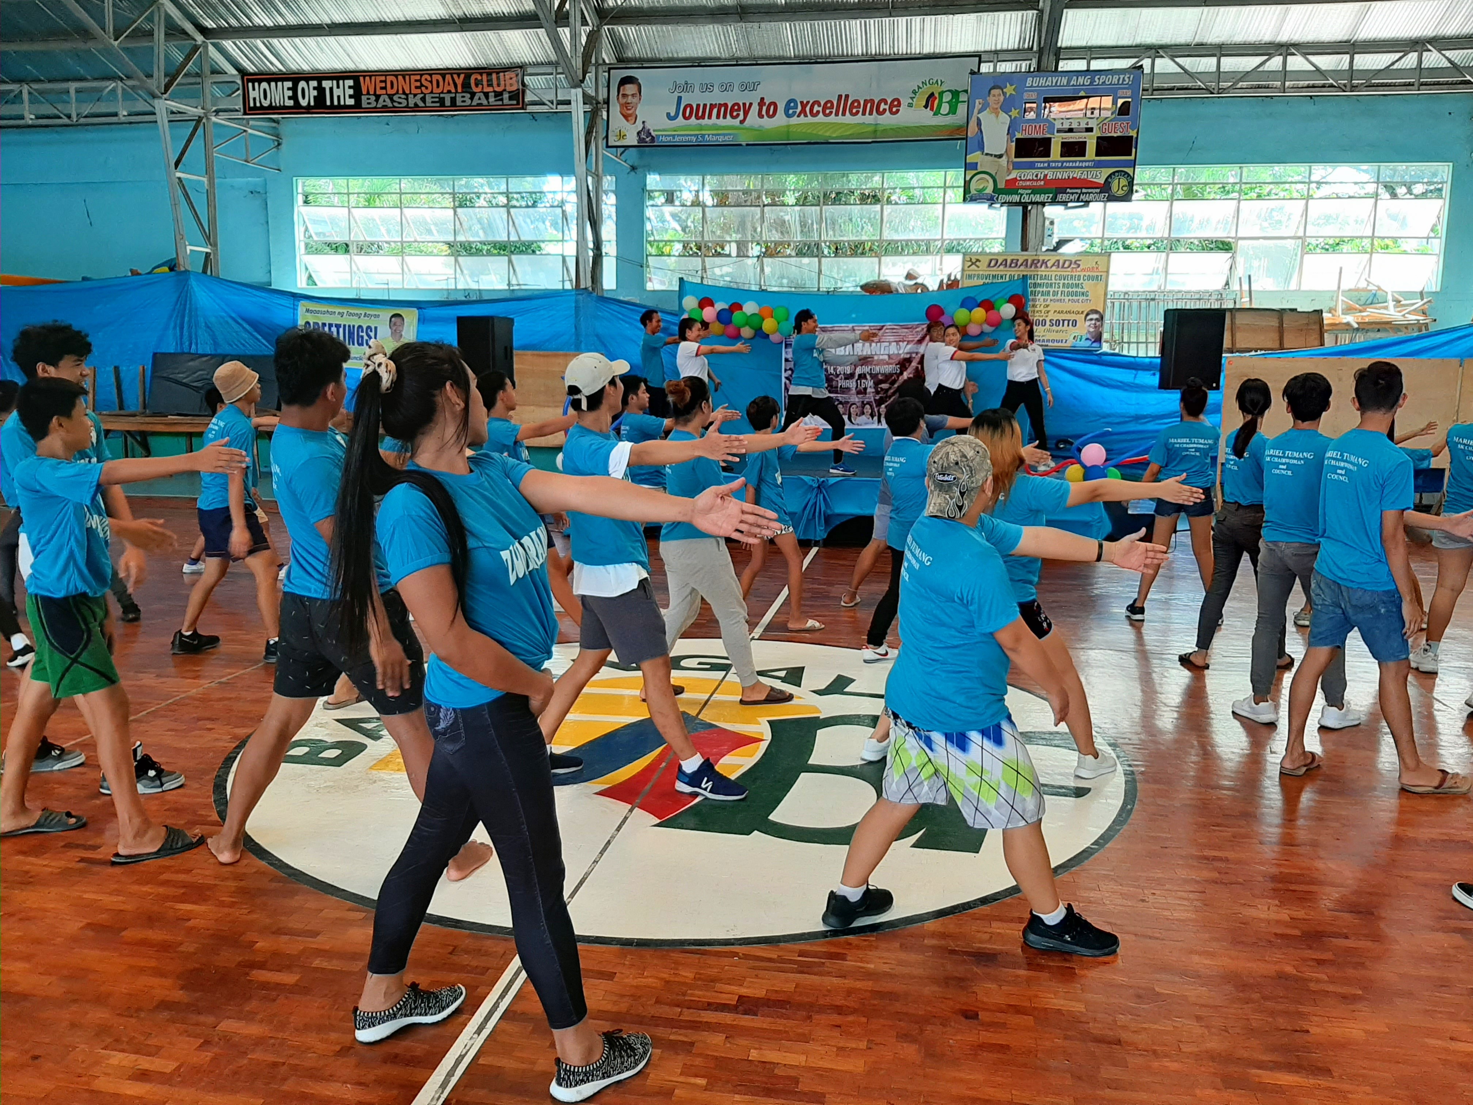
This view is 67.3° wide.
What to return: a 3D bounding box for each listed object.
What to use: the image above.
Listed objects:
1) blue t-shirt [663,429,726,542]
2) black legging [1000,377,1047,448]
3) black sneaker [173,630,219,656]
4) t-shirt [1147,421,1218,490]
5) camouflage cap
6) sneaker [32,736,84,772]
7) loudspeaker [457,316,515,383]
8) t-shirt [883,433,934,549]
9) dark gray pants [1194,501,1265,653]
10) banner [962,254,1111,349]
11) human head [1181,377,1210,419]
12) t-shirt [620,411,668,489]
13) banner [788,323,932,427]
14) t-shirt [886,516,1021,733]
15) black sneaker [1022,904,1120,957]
[{"bbox_3d":[-0.203,-0.316,5.153,0.270,0.550,0.410,-3,9,-24],"label":"blue t-shirt"},{"bbox_3d":[2.765,-1.282,10.874,0.580,0.820,0.300,2,9,10],"label":"black legging"},{"bbox_3d":[-2.999,0.480,6.144,0.275,0.115,0.100,-5,10,-32],"label":"black sneaker"},{"bbox_3d":[2.832,-0.617,7.010,0.460,0.450,0.270,4,9,18],"label":"t-shirt"},{"bbox_3d":[0.562,-0.190,2.794,0.170,0.150,0.250,7,36,38],"label":"camouflage cap"},{"bbox_3d":[-2.587,0.742,4.163,0.290,0.140,0.105,-1,9,-12],"label":"sneaker"},{"bbox_3d":[-2.367,-1.892,10.485,0.410,0.690,0.380,3,9,17],"label":"loudspeaker"},{"bbox_3d":[1.035,-0.320,5.967,0.320,0.600,0.430,-2,9,-20],"label":"t-shirt"},{"bbox_3d":[2.710,0.133,5.928,0.450,0.820,0.380,8,11,39],"label":"dark gray pants"},{"bbox_3d":[3.782,-3.176,14.049,1.830,1.190,0.040,2,9,10],"label":"banner"},{"bbox_3d":[2.943,-0.993,7.100,0.185,0.255,0.220,1,9,-1],"label":"human head"},{"bbox_3d":[-0.618,-0.685,7.382,0.310,0.540,0.430,-1,9,-10],"label":"t-shirt"},{"bbox_3d":[1.337,-1.939,12.304,1.590,1.120,0.040,2,9,10],"label":"banner"},{"bbox_3d":[0.561,0.190,2.884,0.310,0.580,0.430,-4,10,-28],"label":"t-shirt"},{"bbox_3d":[0.882,0.995,2.949,0.262,0.106,0.100,3,9,13],"label":"black sneaker"}]

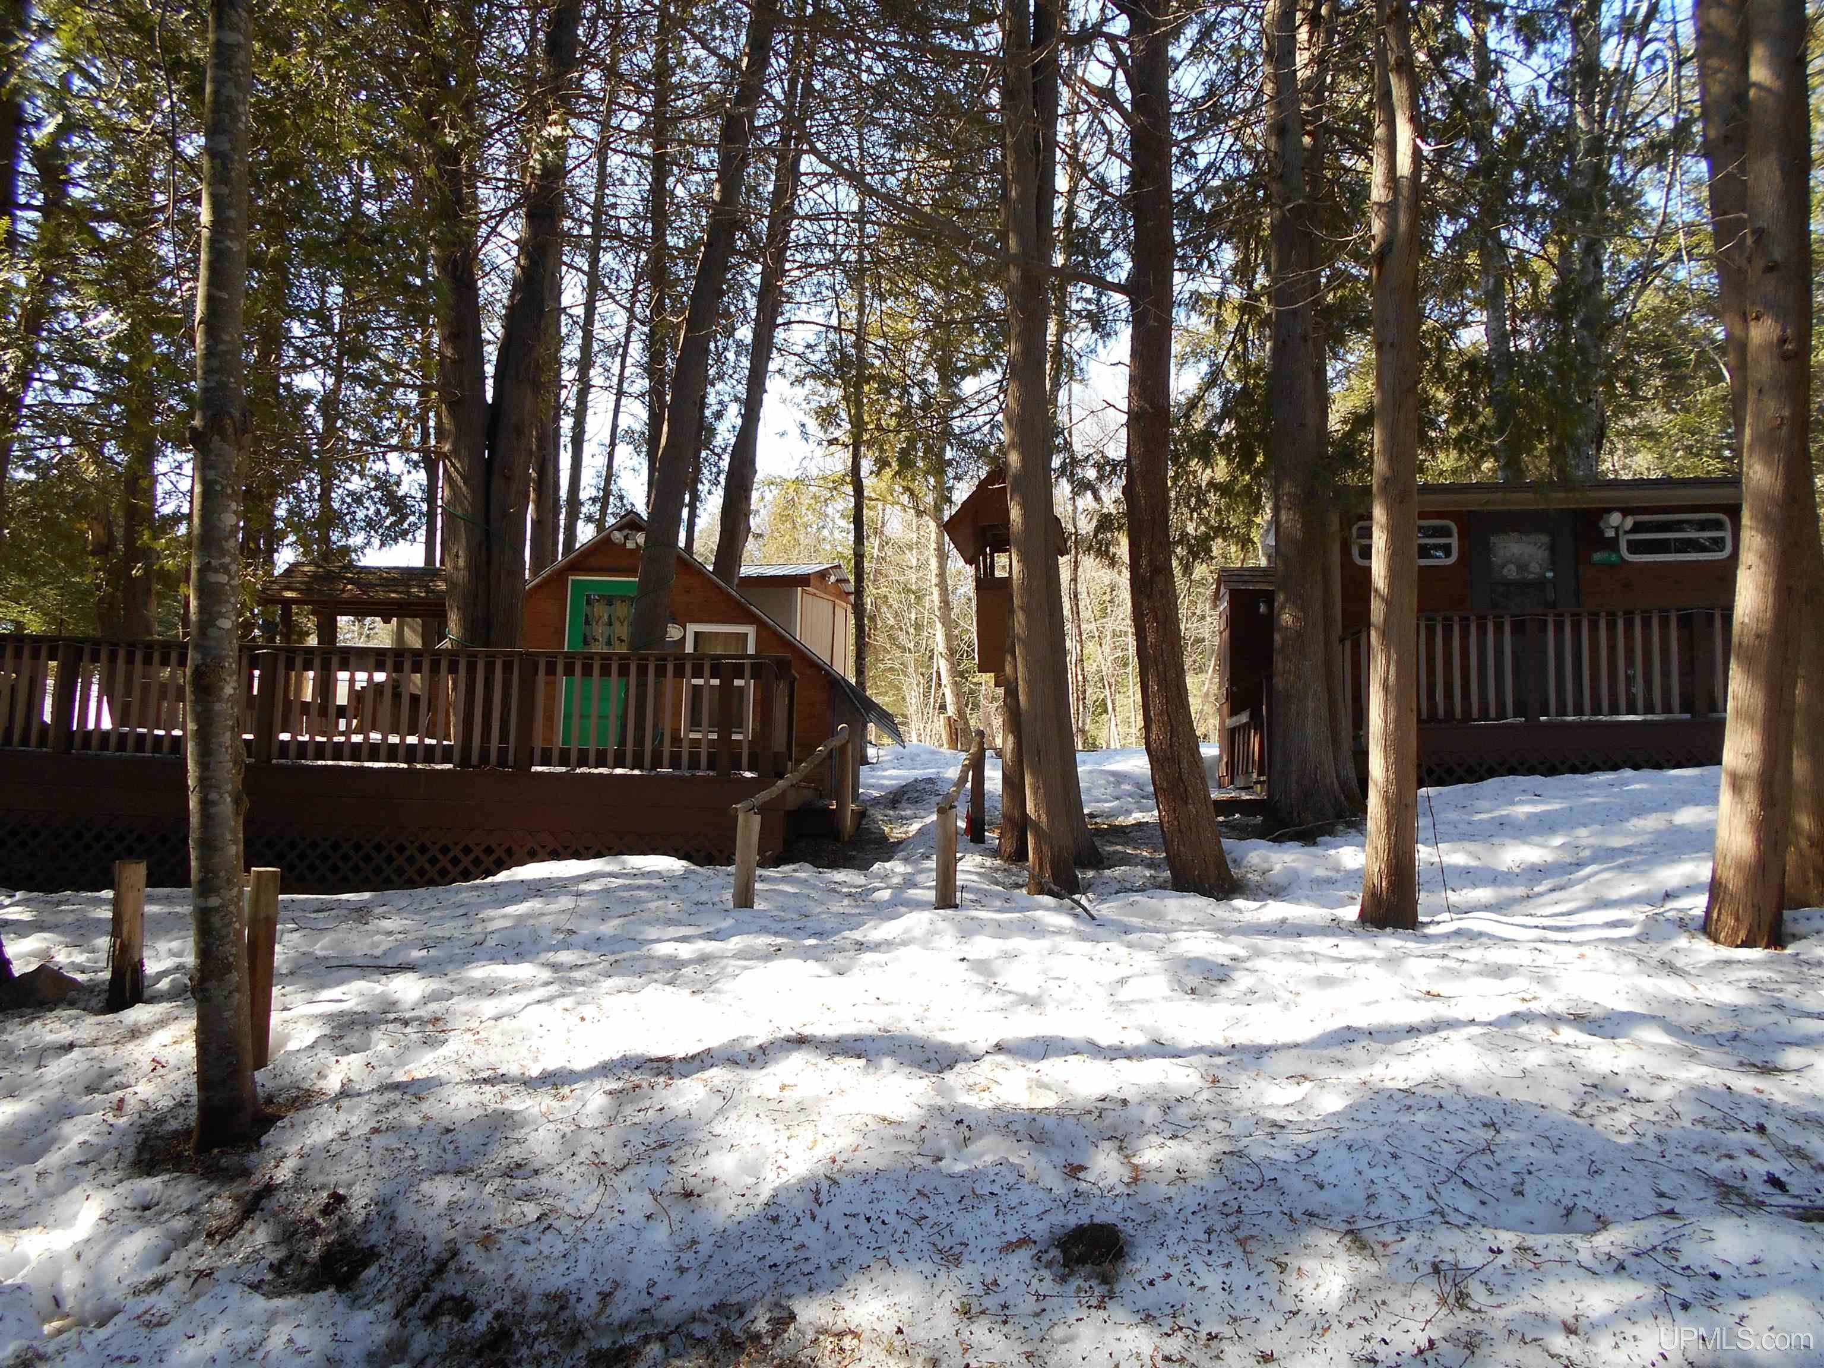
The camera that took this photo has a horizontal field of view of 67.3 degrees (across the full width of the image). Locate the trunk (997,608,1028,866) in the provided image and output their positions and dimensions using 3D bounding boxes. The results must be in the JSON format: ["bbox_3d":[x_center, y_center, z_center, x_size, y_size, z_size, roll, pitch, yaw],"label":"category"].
[{"bbox_3d":[0.805,0.371,10.607,0.210,1.969,0.210,1,-6,0],"label":"trunk"}]

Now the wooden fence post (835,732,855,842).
[{"bbox_3d":[-0.551,0.875,11.549,0.120,0.899,0.120,1,-6,0],"label":"wooden fence post"}]

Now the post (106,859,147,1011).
[{"bbox_3d":[-3.369,1.069,5.884,0.110,0.622,0.110,5,-7,-30],"label":"post"}]

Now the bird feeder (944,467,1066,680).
[{"bbox_3d":[0.811,-0.934,11.900,0.950,1.670,1.150,0,-6,13],"label":"bird feeder"}]

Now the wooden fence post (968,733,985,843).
[{"bbox_3d":[0.550,0.881,11.551,0.120,0.935,0.120,1,-6,0],"label":"wooden fence post"}]

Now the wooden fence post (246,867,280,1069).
[{"bbox_3d":[-2.518,1.105,5.342,0.092,0.765,0.092,7,-8,-40],"label":"wooden fence post"}]

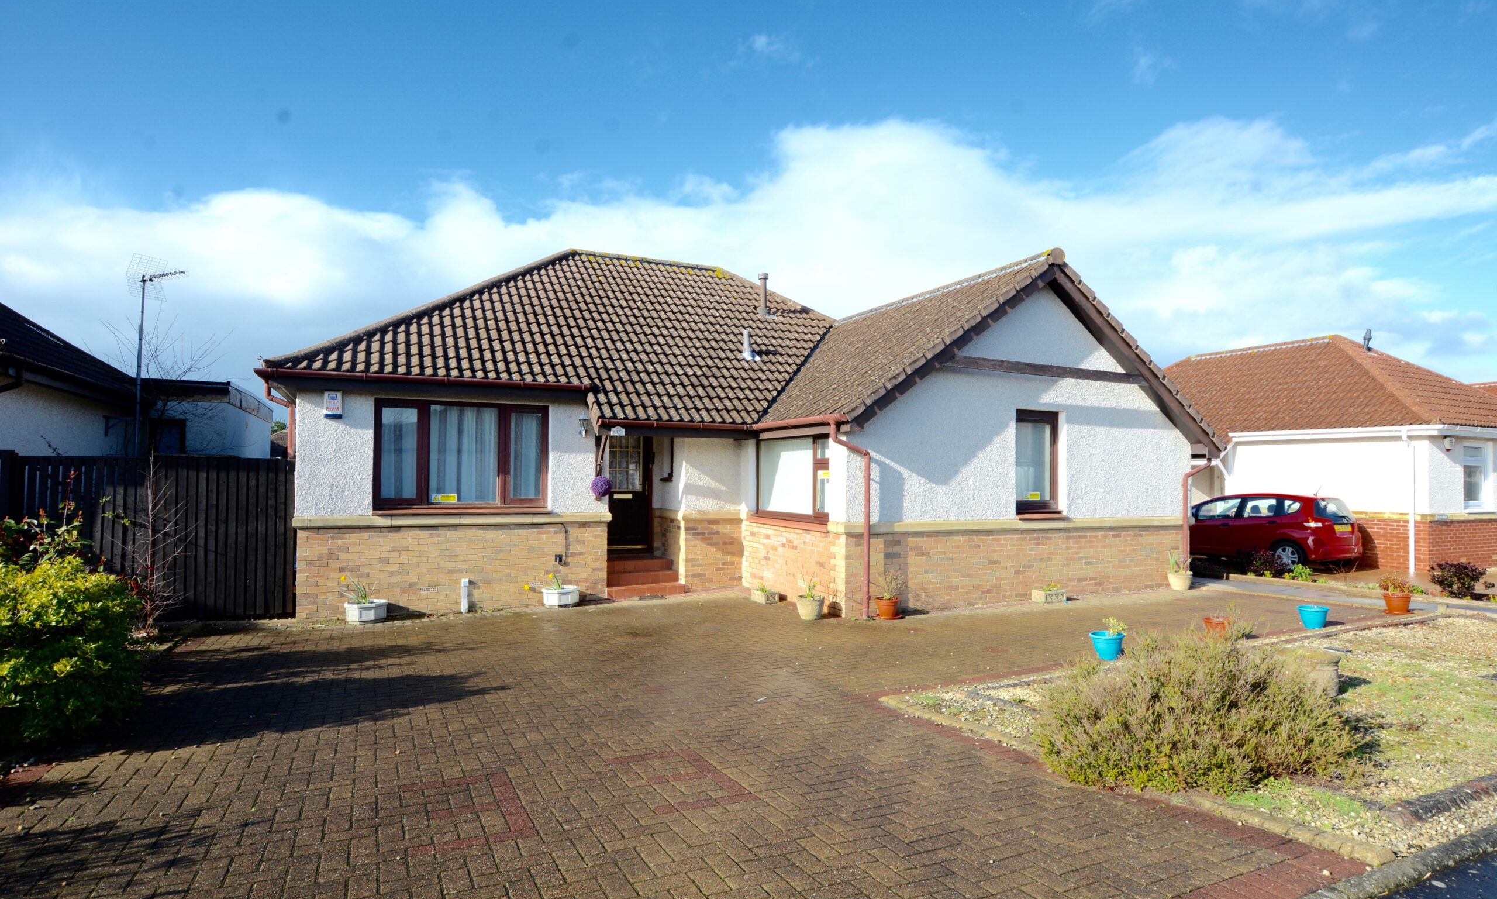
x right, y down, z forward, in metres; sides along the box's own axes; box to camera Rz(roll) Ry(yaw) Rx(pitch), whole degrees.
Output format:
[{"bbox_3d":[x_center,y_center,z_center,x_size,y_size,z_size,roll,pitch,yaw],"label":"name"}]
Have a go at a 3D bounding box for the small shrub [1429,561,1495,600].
[{"bbox_3d":[9.459,1.740,10.500,0.700,0.530,0.700,1,-2,-25],"label":"small shrub"}]

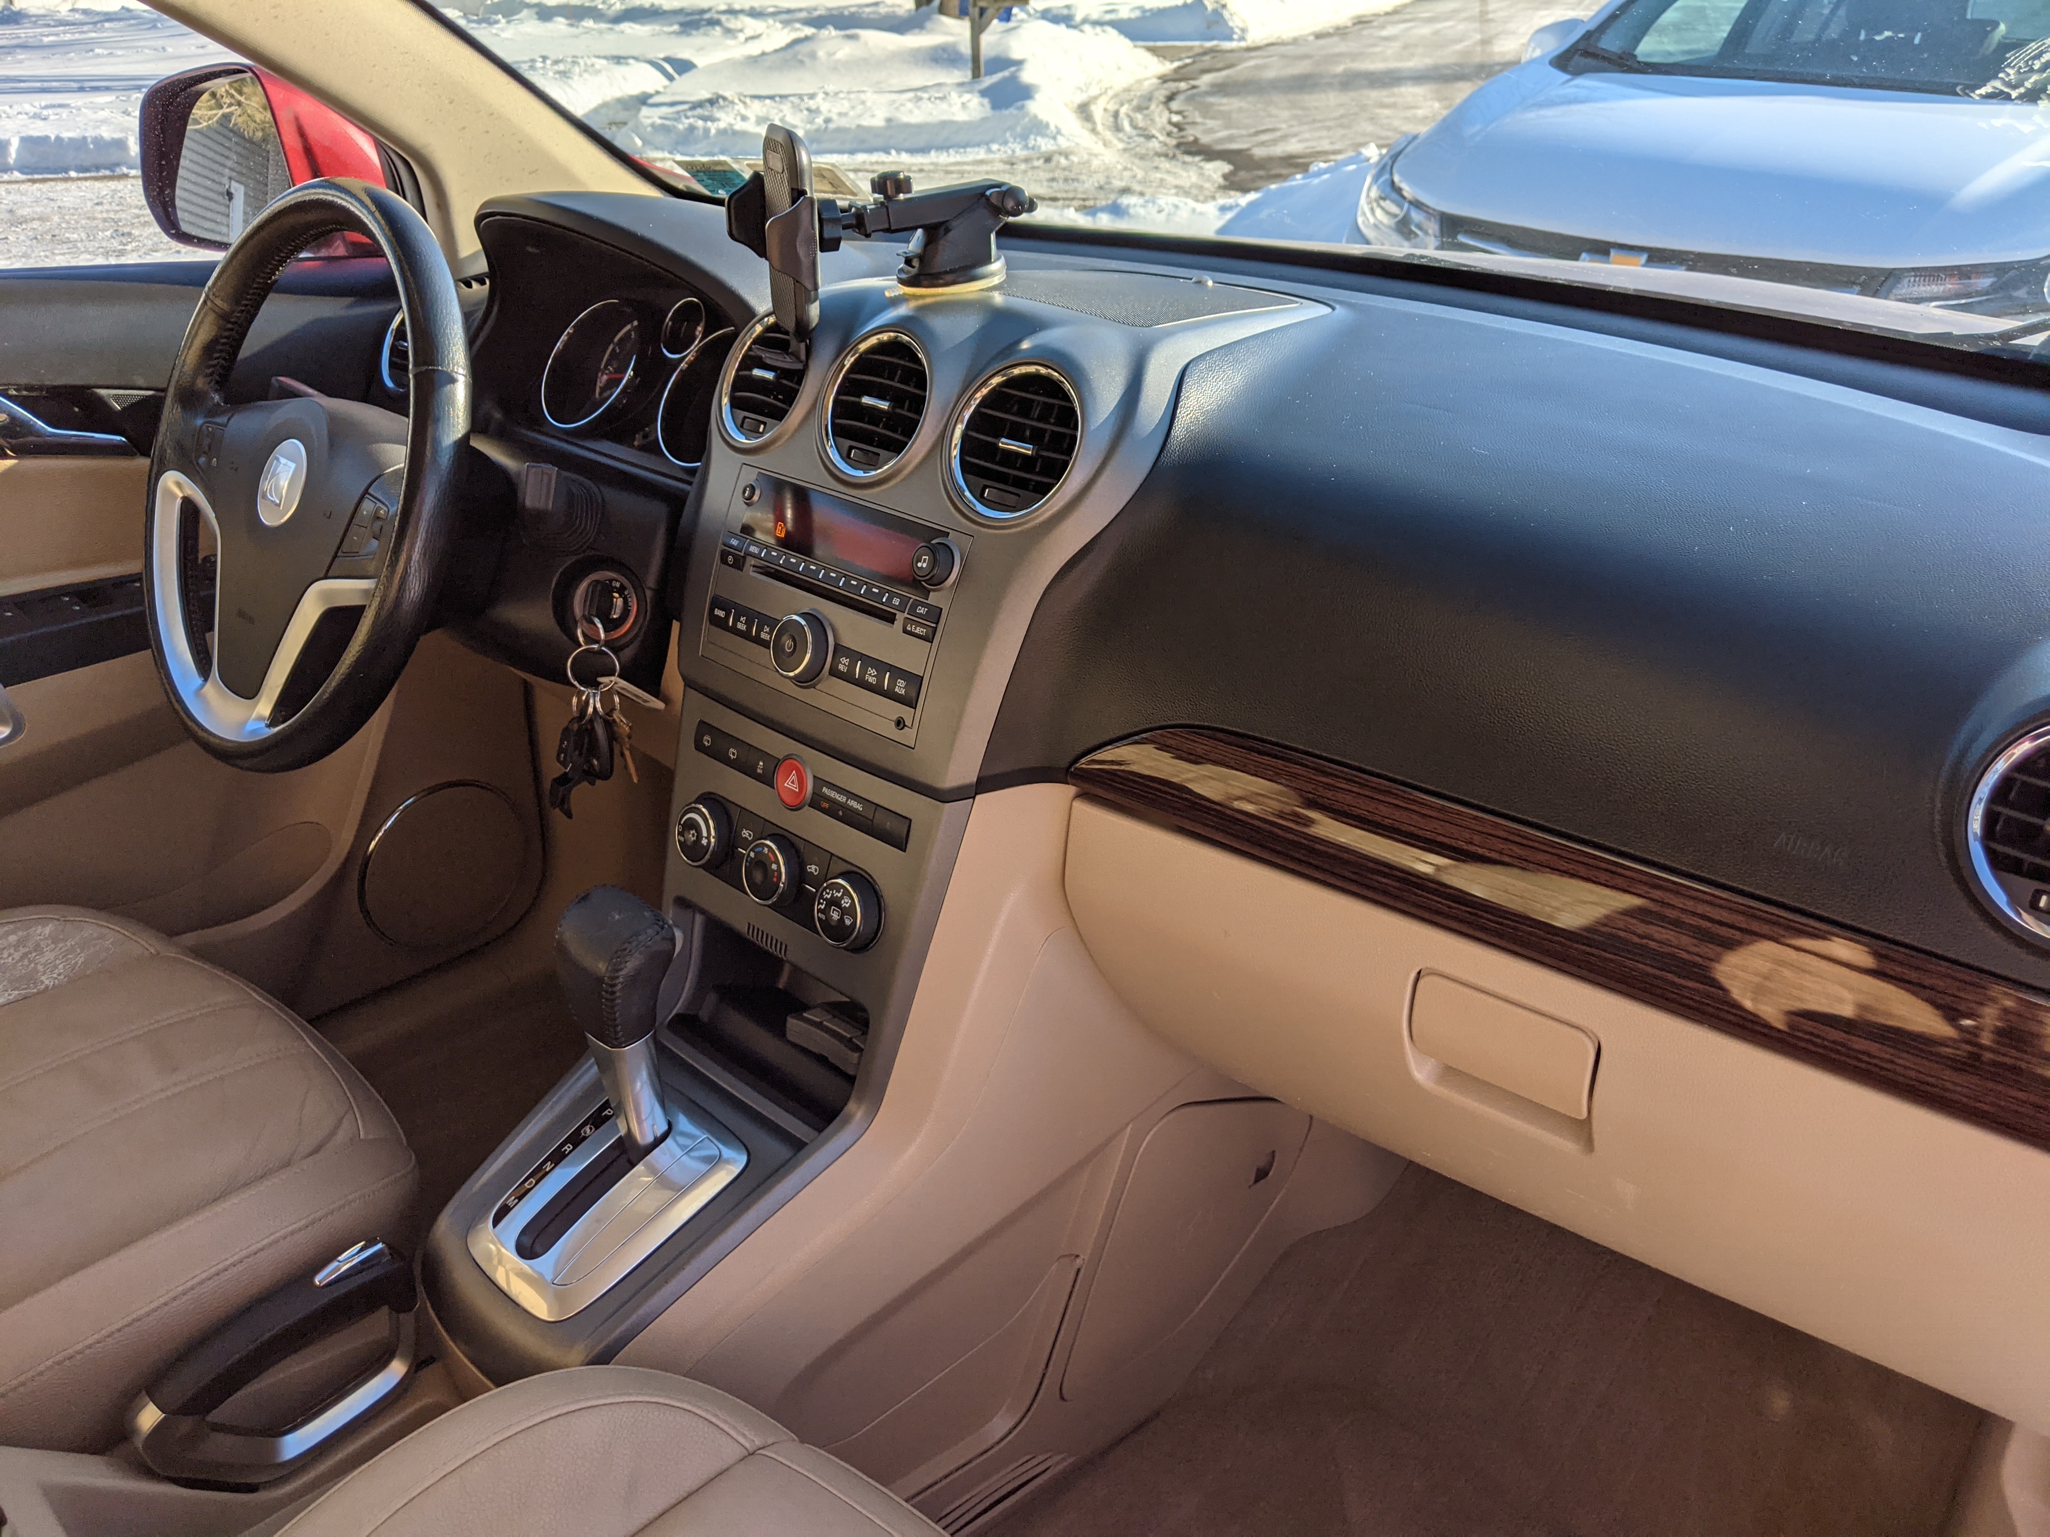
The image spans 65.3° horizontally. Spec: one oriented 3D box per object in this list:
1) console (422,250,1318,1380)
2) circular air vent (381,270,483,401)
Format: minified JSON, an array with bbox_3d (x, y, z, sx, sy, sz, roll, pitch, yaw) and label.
[{"bbox_3d":[-0.140,0.019,0.974,0.370,0.580,0.520,23,36,36],"label":"console"},{"bbox_3d":[-0.511,-0.369,1.365,0.100,0.100,0.035,23,14,36],"label":"circular air vent"}]

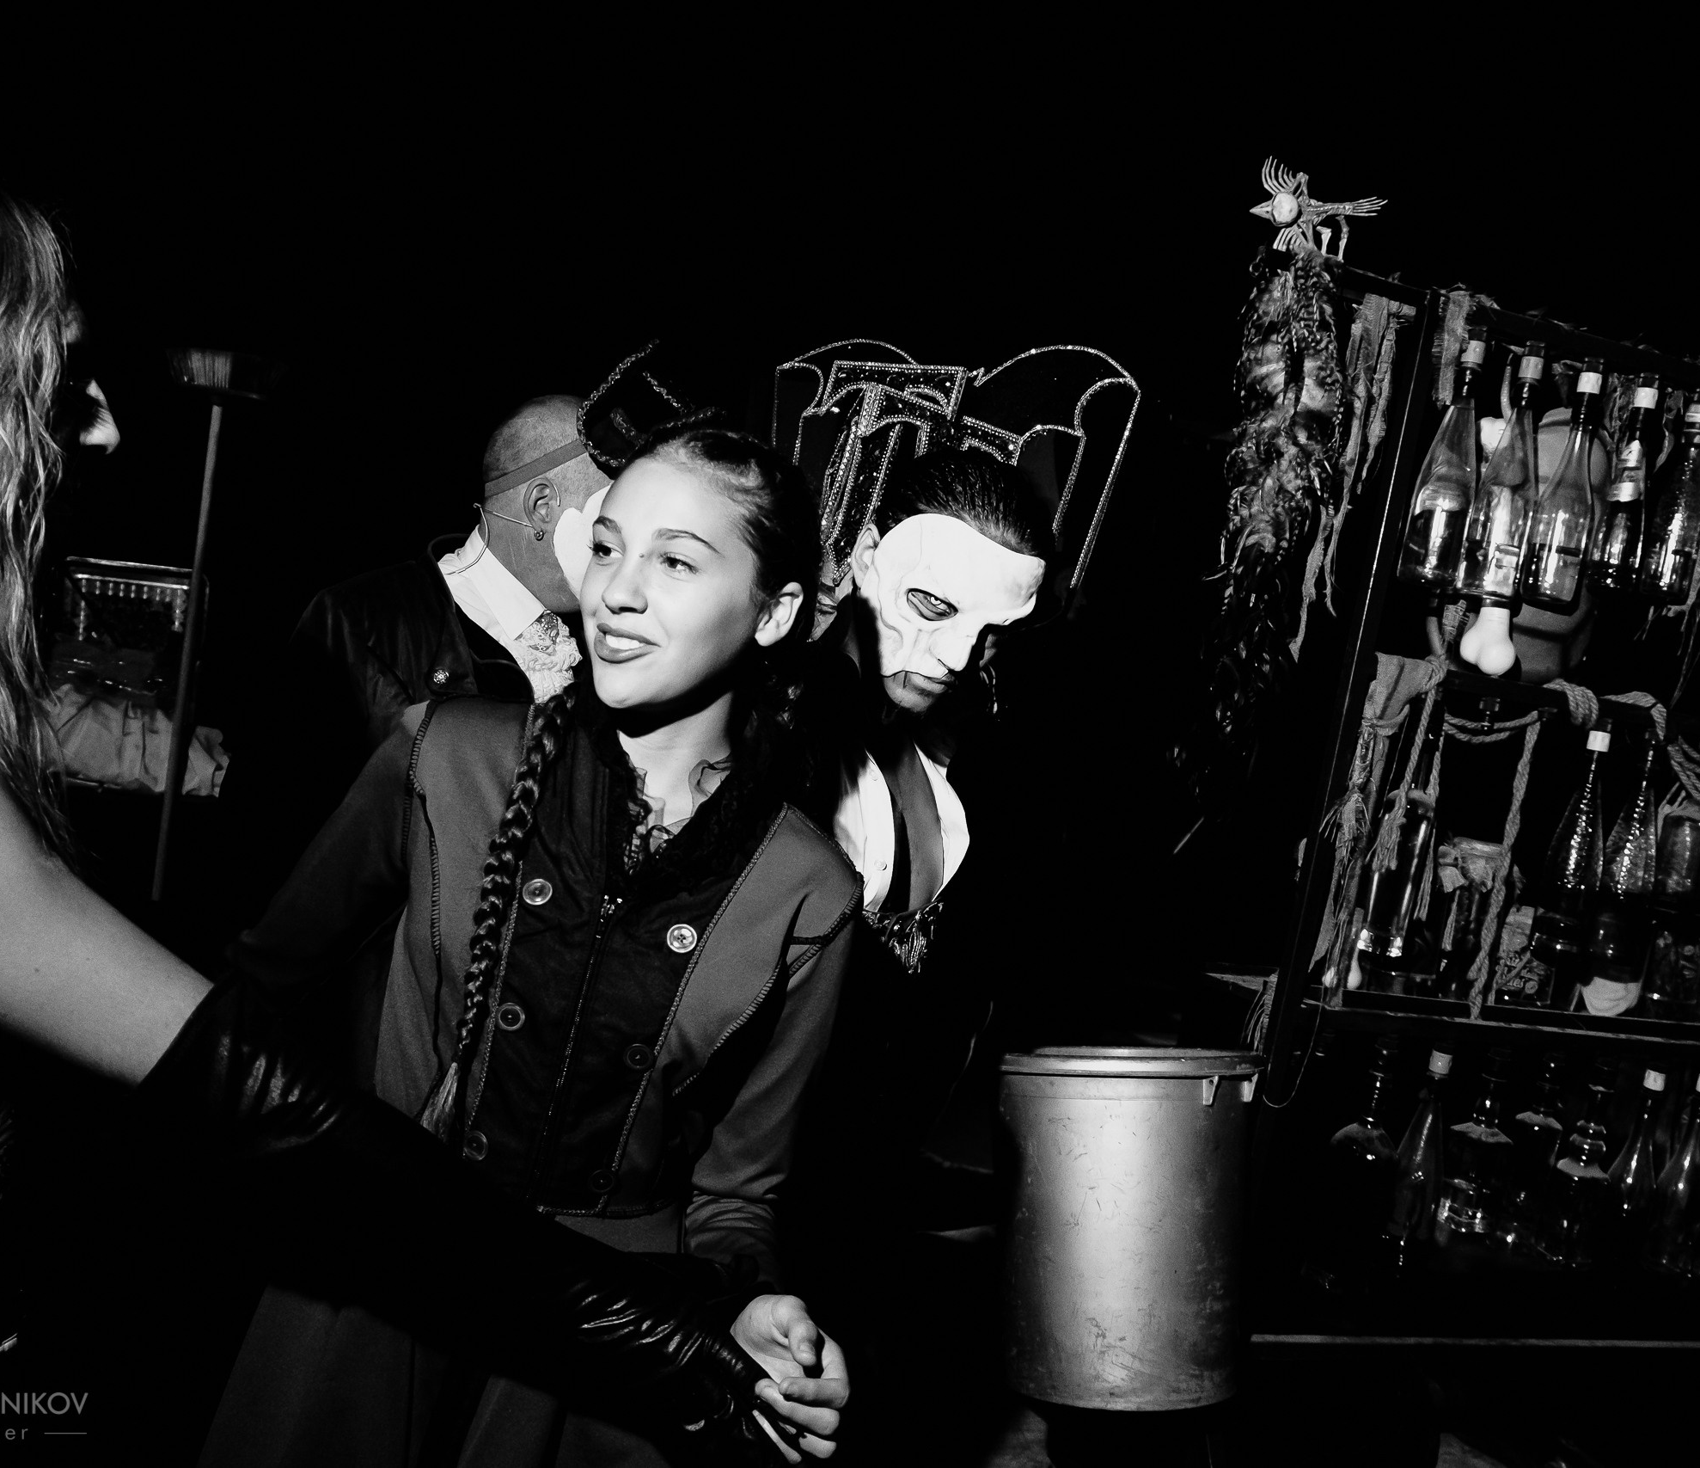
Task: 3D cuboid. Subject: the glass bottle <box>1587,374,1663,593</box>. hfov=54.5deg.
[{"bbox_3d":[1.017,-0.324,2.147,0.068,0.275,0.068,8,6,-19],"label":"glass bottle"}]

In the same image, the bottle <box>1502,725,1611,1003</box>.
[{"bbox_3d":[0.967,0.156,2.203,0.079,0.325,0.079,8,6,-19],"label":"bottle"}]

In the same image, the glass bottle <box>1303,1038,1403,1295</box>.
[{"bbox_3d":[0.666,0.558,2.139,0.083,0.346,0.083,9,5,-20],"label":"glass bottle"}]

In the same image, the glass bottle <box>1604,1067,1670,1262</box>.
[{"bbox_3d":[1.103,0.597,2.294,0.064,0.288,0.064,5,6,-19],"label":"glass bottle"}]

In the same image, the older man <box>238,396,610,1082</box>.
[{"bbox_3d":[-0.503,0.453,2.000,0.380,1.720,0.500,14,7,37],"label":"older man"}]

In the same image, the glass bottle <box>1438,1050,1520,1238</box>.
[{"bbox_3d":[0.853,0.551,2.225,0.081,0.256,0.081,8,6,-19],"label":"glass bottle"}]

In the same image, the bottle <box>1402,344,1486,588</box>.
[{"bbox_3d":[0.753,-0.337,2.060,0.076,0.305,0.076,8,6,-19],"label":"bottle"}]

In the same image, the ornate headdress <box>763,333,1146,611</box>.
[{"bbox_3d":[0.117,-0.289,1.800,0.350,0.270,0.210,12,6,26],"label":"ornate headdress"}]

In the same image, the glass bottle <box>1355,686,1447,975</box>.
[{"bbox_3d":[0.709,0.120,2.091,0.061,0.356,0.061,8,5,-20],"label":"glass bottle"}]

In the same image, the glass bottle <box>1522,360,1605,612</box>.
[{"bbox_3d":[0.934,-0.318,2.121,0.076,0.312,0.076,8,6,-19],"label":"glass bottle"}]

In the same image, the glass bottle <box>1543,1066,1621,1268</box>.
[{"bbox_3d":[1.024,0.596,2.287,0.075,0.295,0.075,8,6,-19],"label":"glass bottle"}]

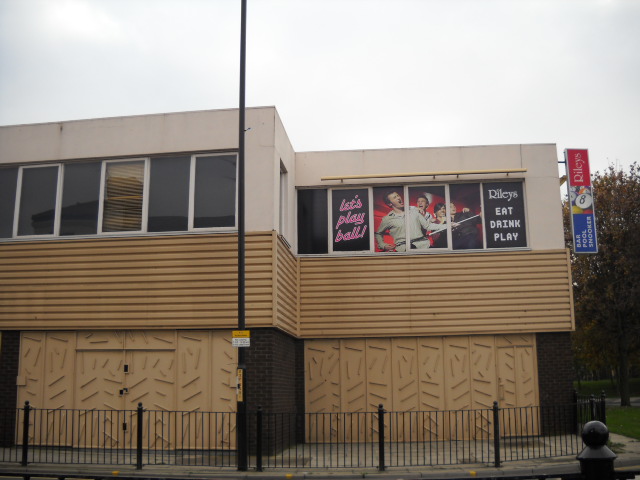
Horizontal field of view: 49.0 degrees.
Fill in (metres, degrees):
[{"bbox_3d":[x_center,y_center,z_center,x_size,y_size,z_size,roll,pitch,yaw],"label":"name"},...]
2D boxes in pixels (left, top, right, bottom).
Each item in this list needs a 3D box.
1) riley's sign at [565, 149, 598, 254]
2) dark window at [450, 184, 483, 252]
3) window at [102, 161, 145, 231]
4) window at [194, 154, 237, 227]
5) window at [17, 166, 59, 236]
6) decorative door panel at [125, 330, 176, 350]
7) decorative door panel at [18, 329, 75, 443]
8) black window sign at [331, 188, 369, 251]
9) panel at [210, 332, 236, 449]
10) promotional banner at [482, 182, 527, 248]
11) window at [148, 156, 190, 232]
[{"bbox_3d":[6.595,-0.969,17.780,0.551,2.710,0.200,-1,-12,4],"label":"riley's sign"},{"bbox_3d":[3.484,-0.550,16.700,0.721,1.633,0.100,-2,-12,6],"label":"dark window"},{"bbox_3d":[-4.073,-0.904,14.542,0.879,1.519,0.100,-2,-12,6],"label":"window"},{"bbox_3d":[-2.141,-0.986,14.327,0.875,1.538,0.100,-2,-12,6],"label":"window"},{"bbox_3d":[-5.940,-0.810,14.785,0.865,1.518,0.100,-2,-12,6],"label":"window"},{"bbox_3d":[-3.535,2.109,14.612,1.104,0.380,0.100,-2,-12,7],"label":"decorative door panel"},{"bbox_3d":[-5.704,3.080,14.667,1.240,2.288,0.100,-2,-12,7],"label":"decorative door panel"},{"bbox_3d":[0.782,-0.529,17.982,0.946,1.654,0.100,-2,-12,7],"label":"black window sign"},{"bbox_3d":[-1.918,3.037,14.215,0.590,2.324,0.100,-2,-12,7],"label":"panel"},{"bbox_3d":[4.616,-0.636,17.537,1.002,1.705,0.100,-2,-12,7],"label":"promotional banner"},{"bbox_3d":[-3.103,-0.929,14.428,0.870,1.590,0.100,-2,-12,6],"label":"window"}]

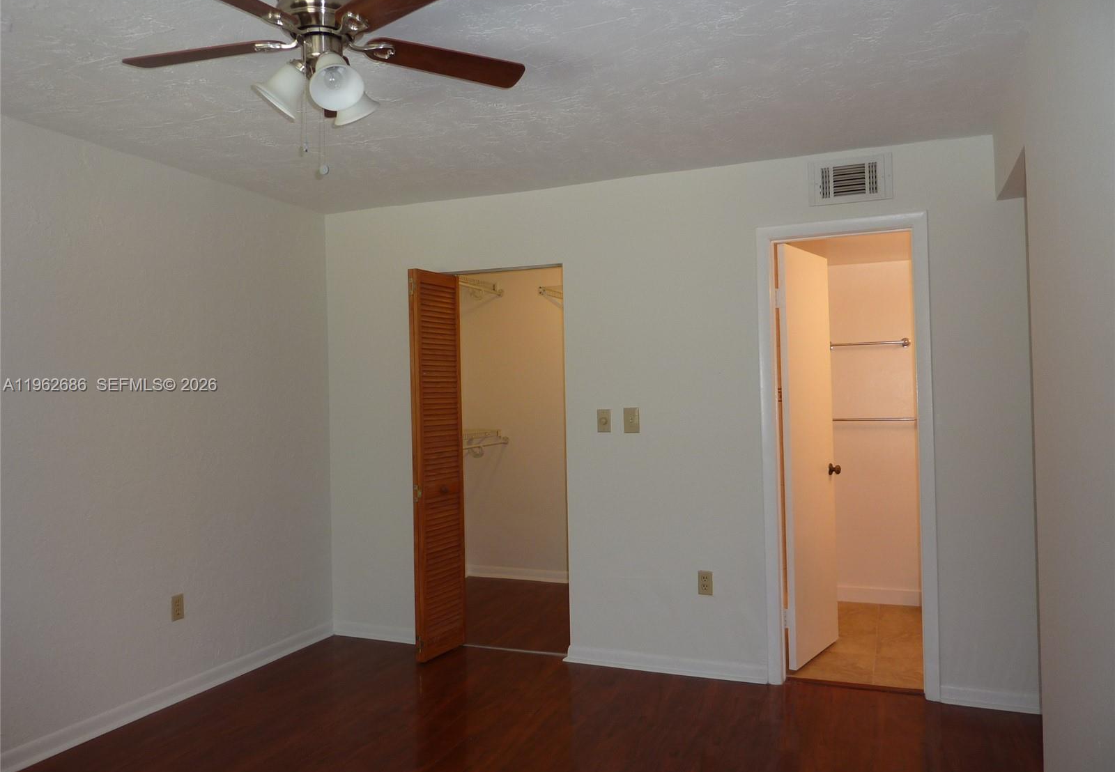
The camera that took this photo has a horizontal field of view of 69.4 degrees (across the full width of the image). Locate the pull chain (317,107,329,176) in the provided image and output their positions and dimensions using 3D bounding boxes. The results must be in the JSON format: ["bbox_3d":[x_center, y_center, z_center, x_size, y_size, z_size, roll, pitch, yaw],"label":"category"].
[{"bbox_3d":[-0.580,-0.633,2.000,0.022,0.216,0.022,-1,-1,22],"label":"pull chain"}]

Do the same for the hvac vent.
[{"bbox_3d":[1.314,-0.925,3.613,0.350,0.202,0.020,-1,-1,22],"label":"hvac vent"}]

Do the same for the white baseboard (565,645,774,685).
[{"bbox_3d":[0.507,1.354,3.931,1.009,0.083,0.020,-1,-1,22],"label":"white baseboard"}]

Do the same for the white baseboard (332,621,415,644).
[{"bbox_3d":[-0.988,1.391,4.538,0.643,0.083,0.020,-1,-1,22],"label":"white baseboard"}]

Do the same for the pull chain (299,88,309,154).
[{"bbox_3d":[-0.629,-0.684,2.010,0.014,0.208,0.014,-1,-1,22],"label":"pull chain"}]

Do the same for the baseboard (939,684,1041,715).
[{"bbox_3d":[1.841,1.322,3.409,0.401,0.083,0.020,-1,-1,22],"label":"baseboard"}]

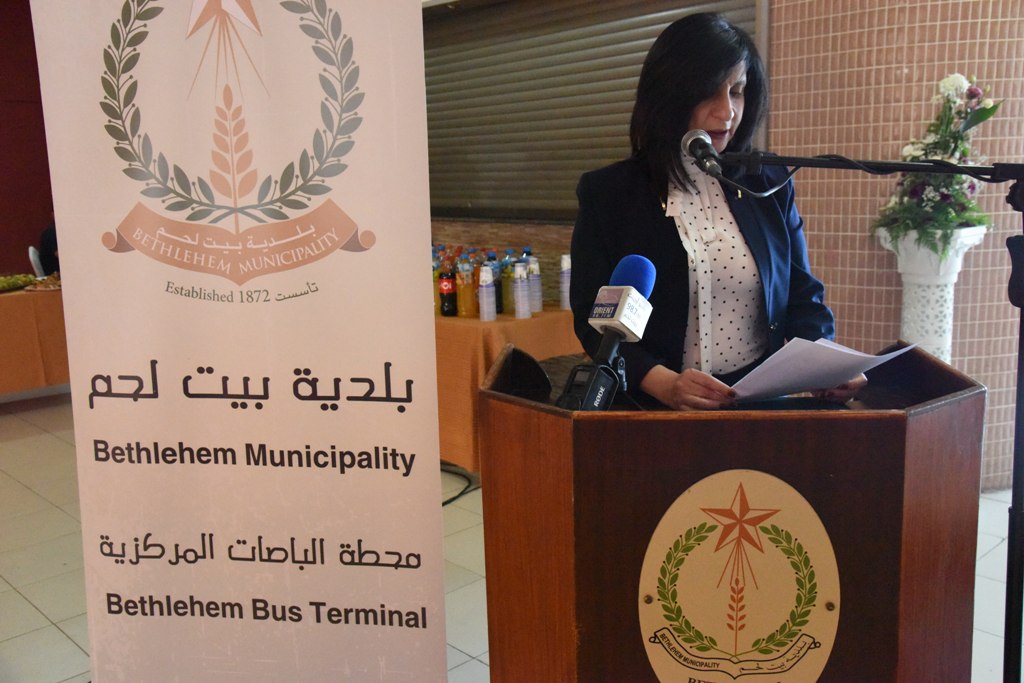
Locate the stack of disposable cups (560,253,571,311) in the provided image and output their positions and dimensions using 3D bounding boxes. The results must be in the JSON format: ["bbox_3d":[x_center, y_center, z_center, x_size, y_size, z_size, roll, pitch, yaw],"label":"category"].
[{"bbox_3d":[0.278,-0.294,4.805,0.076,0.265,0.076,-2,11,0],"label":"stack of disposable cups"}]

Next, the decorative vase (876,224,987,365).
[{"bbox_3d":[1.601,0.150,3.758,0.315,1.166,0.315,-12,15,-43],"label":"decorative vase"}]

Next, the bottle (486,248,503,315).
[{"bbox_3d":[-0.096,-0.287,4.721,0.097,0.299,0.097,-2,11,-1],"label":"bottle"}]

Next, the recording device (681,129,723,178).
[{"bbox_3d":[0.308,-0.302,1.555,0.053,0.053,0.175,-2,24,1],"label":"recording device"}]

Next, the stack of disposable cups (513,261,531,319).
[{"bbox_3d":[0.049,-0.234,4.430,0.074,0.256,0.074,-2,10,0],"label":"stack of disposable cups"}]

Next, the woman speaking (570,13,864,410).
[{"bbox_3d":[0.349,0.280,1.805,0.490,1.710,0.420,-2,11,-2],"label":"woman speaking"}]

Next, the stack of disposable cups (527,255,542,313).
[{"bbox_3d":[0.103,-0.271,4.580,0.074,0.262,0.074,-2,10,0],"label":"stack of disposable cups"}]

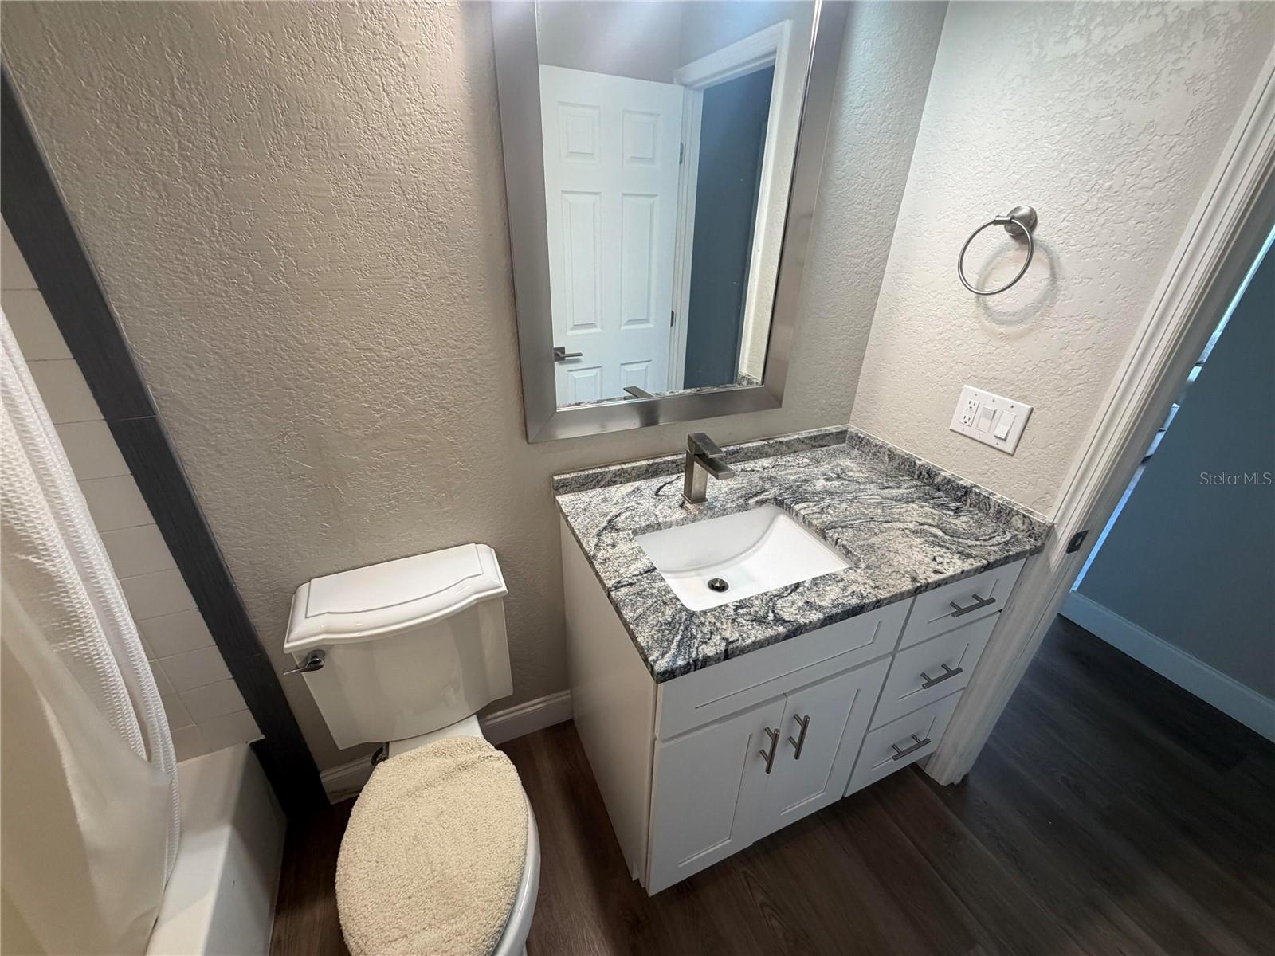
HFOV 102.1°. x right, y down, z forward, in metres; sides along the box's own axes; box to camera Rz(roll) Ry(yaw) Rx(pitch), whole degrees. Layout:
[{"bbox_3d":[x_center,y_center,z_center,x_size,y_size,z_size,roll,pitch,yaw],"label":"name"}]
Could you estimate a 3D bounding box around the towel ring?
[{"bbox_3d":[0.810,-0.499,1.140,0.067,0.179,0.156,-10,30,-21],"label":"towel ring"}]

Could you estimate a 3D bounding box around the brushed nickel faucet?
[{"bbox_3d":[0.174,-0.002,1.264,0.052,0.175,0.154,-10,30,-21],"label":"brushed nickel faucet"}]

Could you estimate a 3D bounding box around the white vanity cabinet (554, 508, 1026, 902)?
[{"bbox_3d":[0.330,0.503,1.469,0.922,0.863,0.650,-10,30,-21],"label":"white vanity cabinet"}]

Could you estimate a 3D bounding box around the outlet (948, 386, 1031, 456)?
[{"bbox_3d":[0.859,-0.143,1.262,0.011,0.121,0.170,-10,30,-21],"label":"outlet"}]

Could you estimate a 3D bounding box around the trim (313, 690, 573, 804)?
[{"bbox_3d":[-0.555,0.825,1.605,0.730,0.135,0.014,-10,30,-21],"label":"trim"}]

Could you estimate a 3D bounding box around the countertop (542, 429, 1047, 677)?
[{"bbox_3d":[0.364,0.083,1.266,0.993,0.071,0.639,-10,30,-21],"label":"countertop"}]

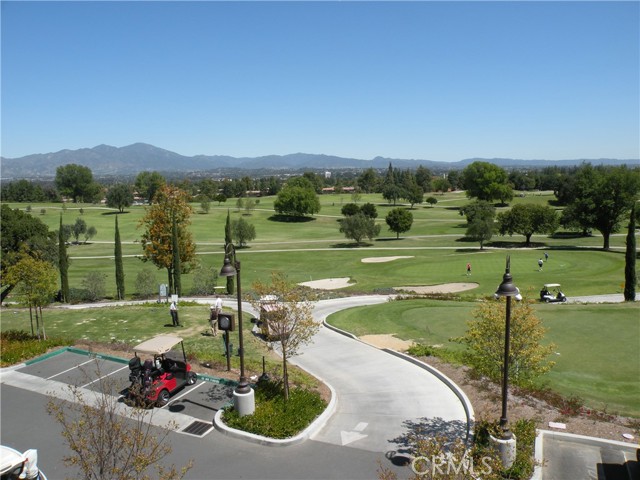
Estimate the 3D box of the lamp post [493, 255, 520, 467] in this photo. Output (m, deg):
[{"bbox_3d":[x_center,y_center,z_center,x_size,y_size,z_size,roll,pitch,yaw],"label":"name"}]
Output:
[{"bbox_3d":[5.209,3.400,13.575,0.760,5.960,1.000,2,7,21],"label":"lamp post"}]

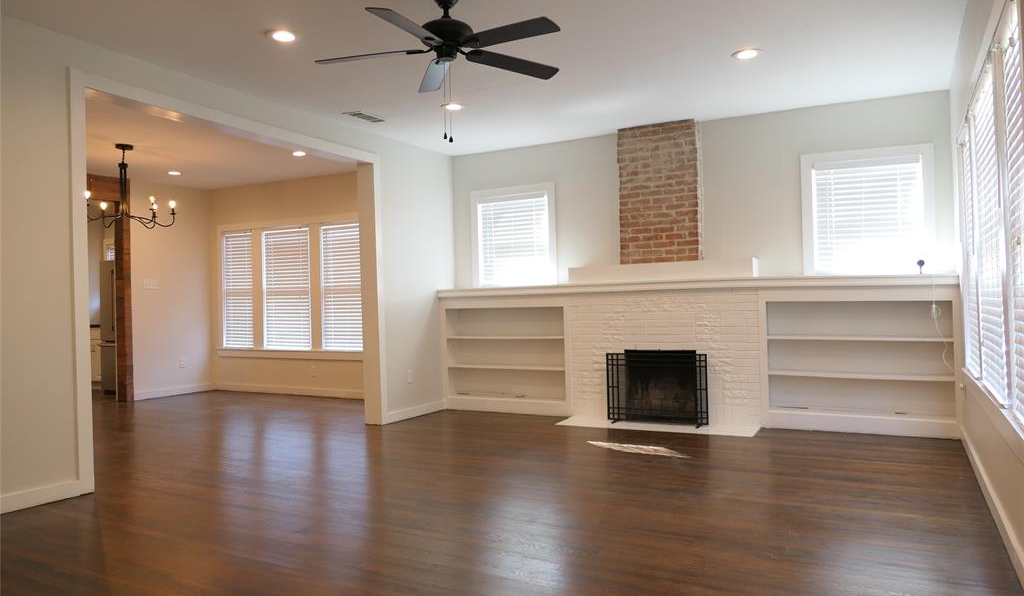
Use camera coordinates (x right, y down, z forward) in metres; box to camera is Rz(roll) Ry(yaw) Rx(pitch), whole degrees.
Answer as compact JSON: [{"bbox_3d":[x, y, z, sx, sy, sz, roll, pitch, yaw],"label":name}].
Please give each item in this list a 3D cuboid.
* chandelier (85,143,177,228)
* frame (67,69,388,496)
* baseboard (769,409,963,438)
[{"bbox_3d":[-3.767,-1.082,6.622,0.930,0.792,0.930,-1,-1,26],"label":"chandelier"},{"bbox_3d":[-1.965,-0.081,5.265,0.150,2.530,2.713,-1,-1,31],"label":"frame"},{"bbox_3d":[2.759,1.016,5.463,1.408,0.149,0.025,-1,-1,26],"label":"baseboard"}]

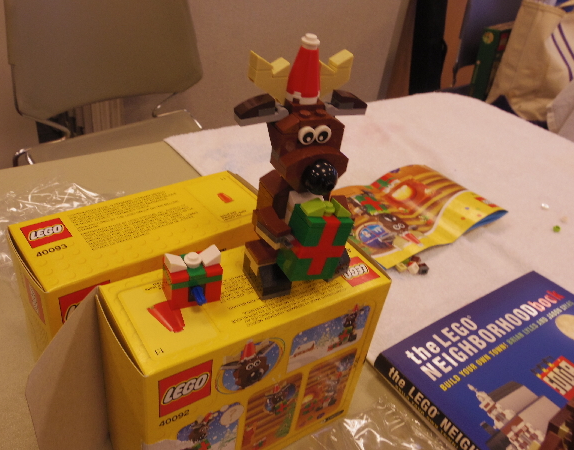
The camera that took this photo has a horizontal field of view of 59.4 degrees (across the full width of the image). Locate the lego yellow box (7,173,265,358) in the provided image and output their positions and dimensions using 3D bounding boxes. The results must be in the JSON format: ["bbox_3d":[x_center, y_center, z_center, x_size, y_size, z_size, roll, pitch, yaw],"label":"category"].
[{"bbox_3d":[-0.085,0.047,0.326,0.141,0.121,0.060,-19,44,-36],"label":"lego yellow box"}]

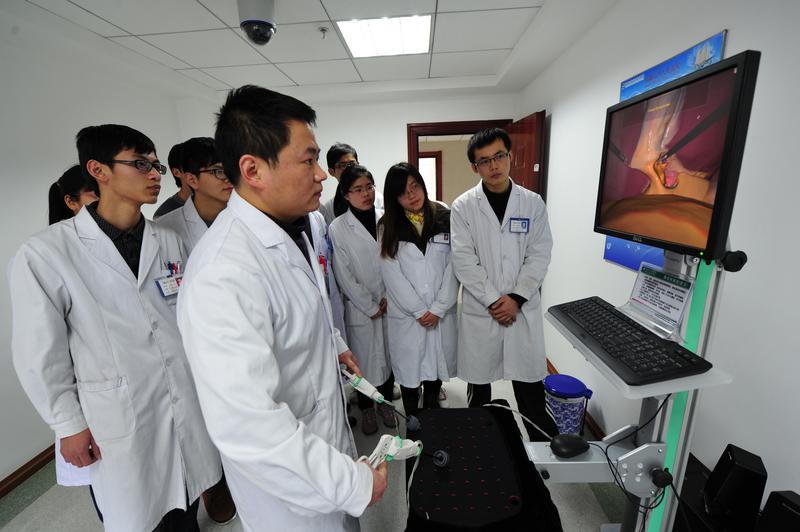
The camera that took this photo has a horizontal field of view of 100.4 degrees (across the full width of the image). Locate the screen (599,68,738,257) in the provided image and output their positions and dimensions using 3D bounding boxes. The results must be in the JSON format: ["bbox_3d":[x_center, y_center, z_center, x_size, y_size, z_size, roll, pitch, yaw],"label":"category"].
[{"bbox_3d":[0.586,-0.226,0.768,0.030,0.304,0.378,-1,14,3],"label":"screen"}]

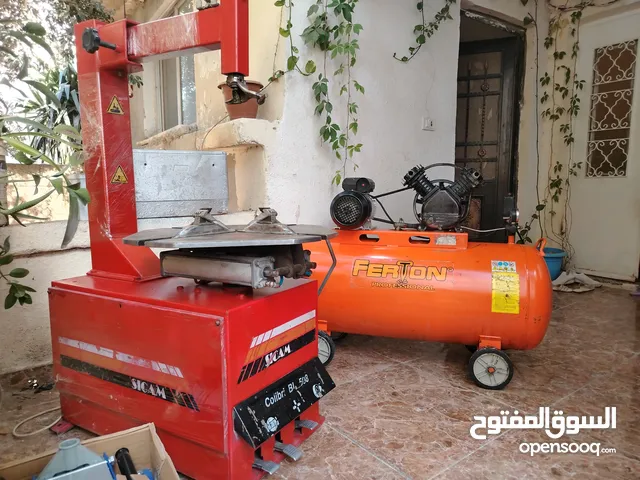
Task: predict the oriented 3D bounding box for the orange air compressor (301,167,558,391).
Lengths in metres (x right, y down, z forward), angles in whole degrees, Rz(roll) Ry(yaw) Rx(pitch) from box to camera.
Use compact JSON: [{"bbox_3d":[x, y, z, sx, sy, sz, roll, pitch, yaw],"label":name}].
[{"bbox_3d":[0.385,0.116,1.970,1.162,0.886,0.437,2,7,18],"label":"orange air compressor"}]

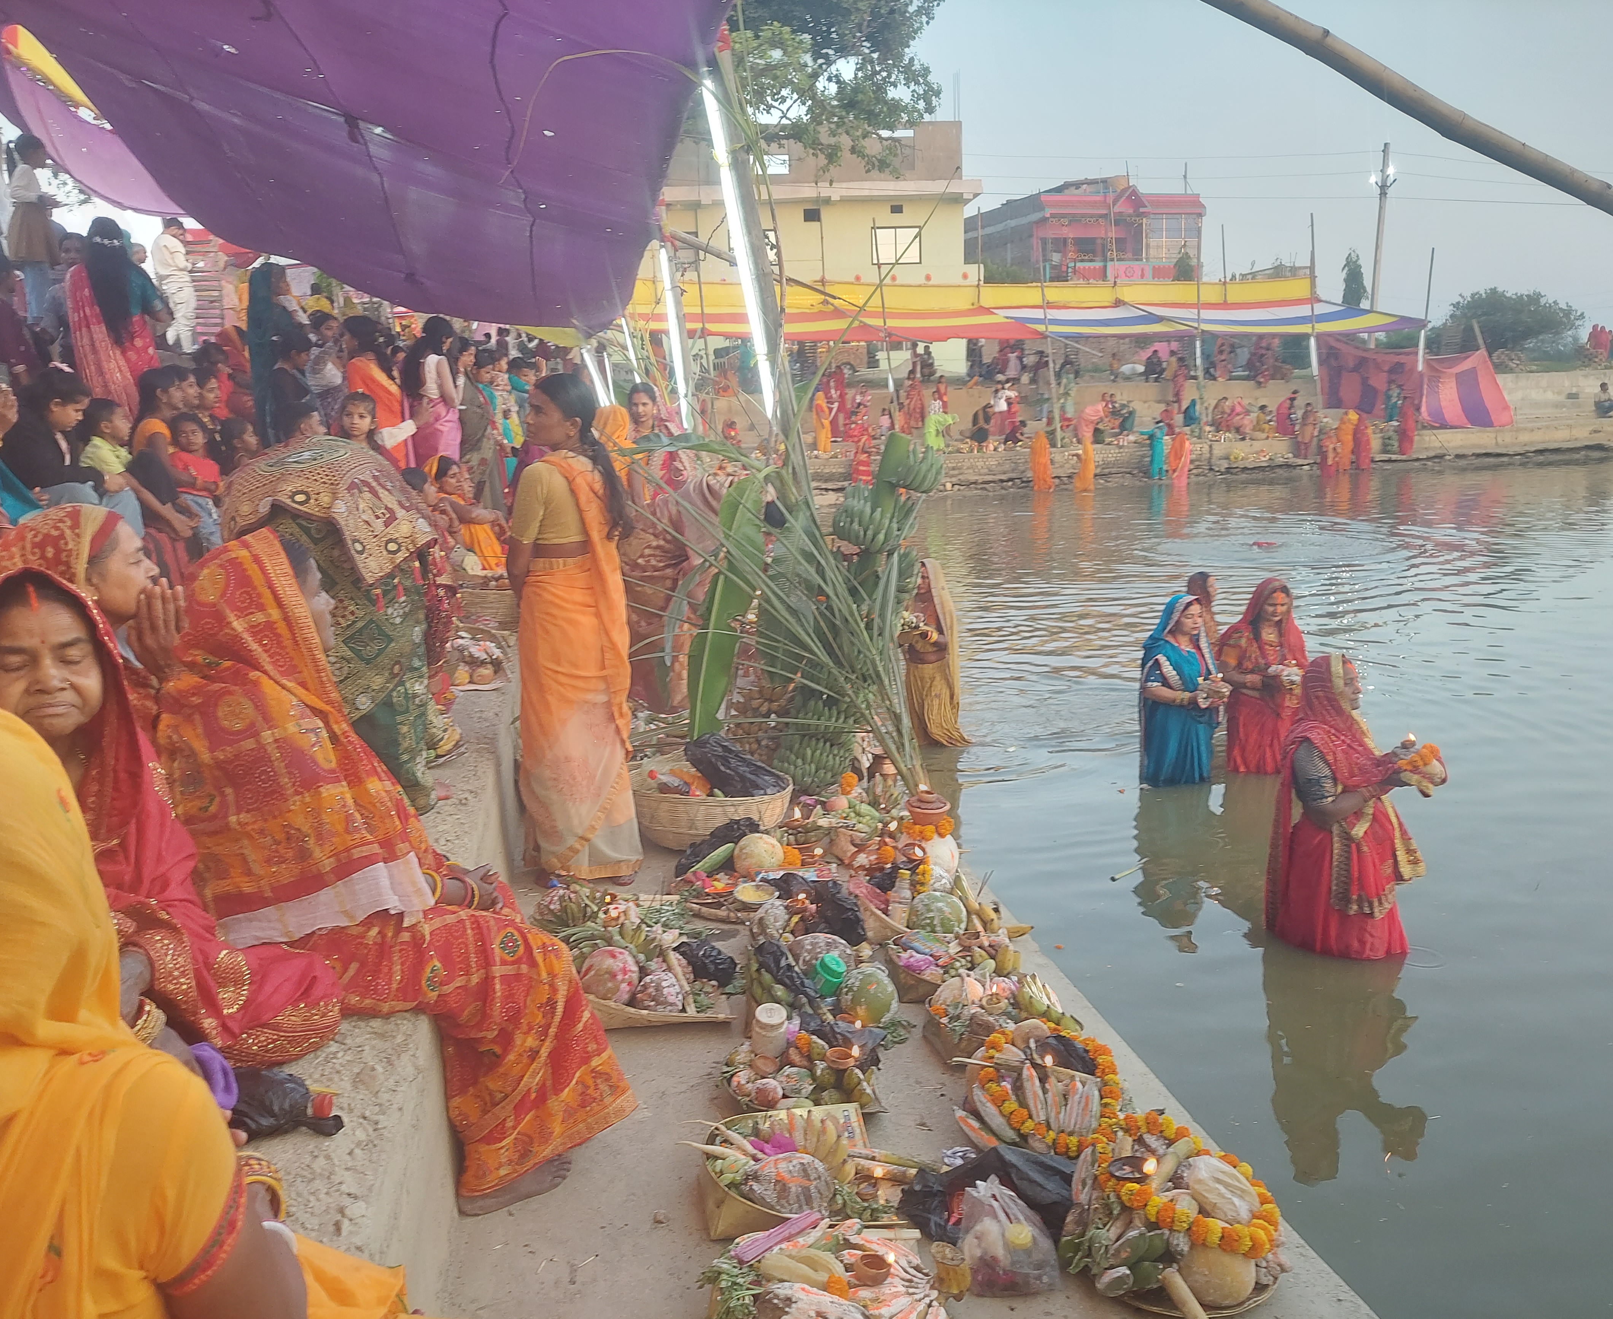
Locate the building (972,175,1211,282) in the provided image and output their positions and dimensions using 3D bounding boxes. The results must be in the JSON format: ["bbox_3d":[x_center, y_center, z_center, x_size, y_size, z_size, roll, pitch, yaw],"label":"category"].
[{"bbox_3d":[13.364,-19.479,61.332,8.000,6.200,10.000,-5,12,-15],"label":"building"}]

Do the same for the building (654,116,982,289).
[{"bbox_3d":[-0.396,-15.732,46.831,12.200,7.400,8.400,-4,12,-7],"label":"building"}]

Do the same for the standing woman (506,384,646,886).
[{"bbox_3d":[-0.697,-0.087,3.669,0.430,1.520,0.350,-12,15,-39],"label":"standing woman"}]

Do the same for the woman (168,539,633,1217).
[{"bbox_3d":[-0.718,0.365,2.272,0.700,1.190,0.500,-2,12,-10],"label":"woman"}]

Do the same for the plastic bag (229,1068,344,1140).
[{"bbox_3d":[-0.782,0.633,1.770,0.175,0.075,0.110,-2,12,-10],"label":"plastic bag"}]

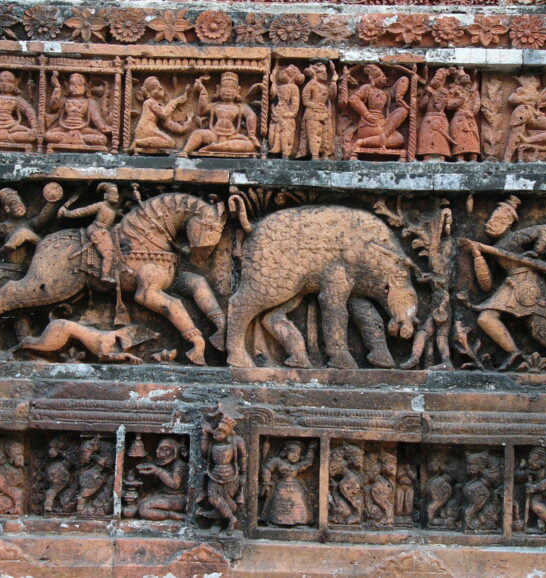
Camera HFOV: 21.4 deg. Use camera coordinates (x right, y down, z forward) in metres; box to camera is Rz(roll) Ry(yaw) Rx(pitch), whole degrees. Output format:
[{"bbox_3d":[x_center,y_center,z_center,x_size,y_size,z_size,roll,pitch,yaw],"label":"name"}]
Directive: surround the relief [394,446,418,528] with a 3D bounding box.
[{"bbox_3d":[0.257,0.381,2.784,0.042,0.153,0.045,1,-2,2],"label":"relief"}]

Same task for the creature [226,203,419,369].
[{"bbox_3d":[0.096,-0.008,2.805,0.367,0.325,0.085,1,-2,2],"label":"creature"}]

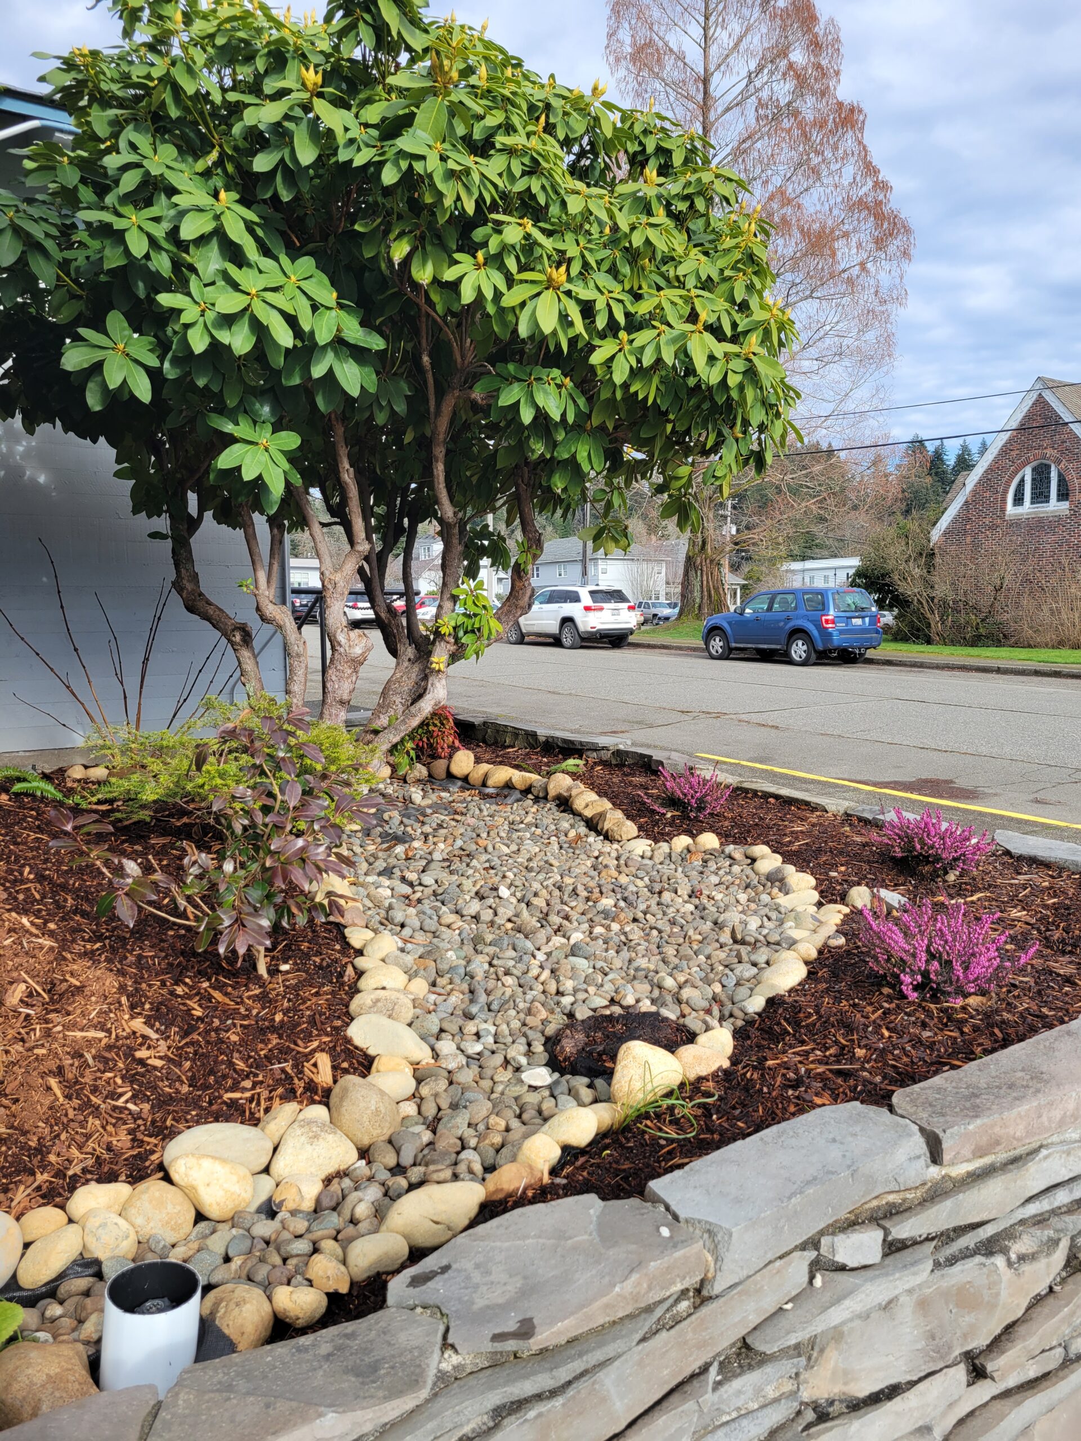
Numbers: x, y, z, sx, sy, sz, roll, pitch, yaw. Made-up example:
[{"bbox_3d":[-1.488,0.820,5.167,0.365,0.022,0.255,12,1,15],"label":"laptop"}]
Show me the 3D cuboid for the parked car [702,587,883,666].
[{"bbox_3d":[5.674,-2.225,25.154,1.830,1.720,4.440,-5,8,-34],"label":"parked car"}]

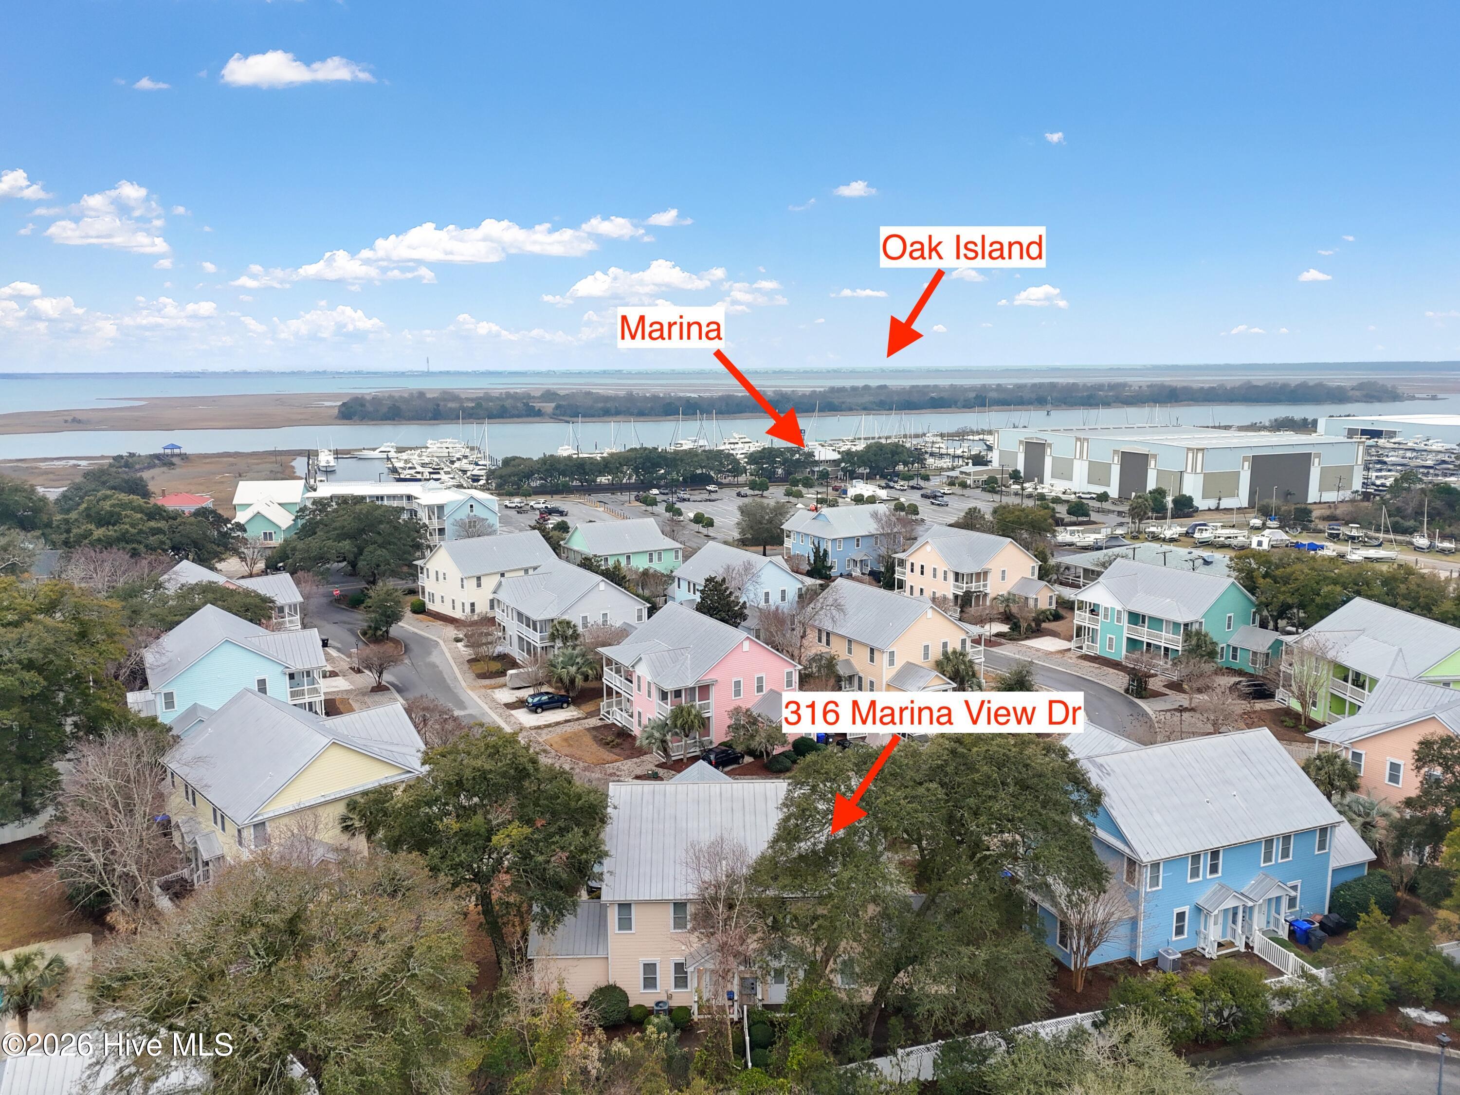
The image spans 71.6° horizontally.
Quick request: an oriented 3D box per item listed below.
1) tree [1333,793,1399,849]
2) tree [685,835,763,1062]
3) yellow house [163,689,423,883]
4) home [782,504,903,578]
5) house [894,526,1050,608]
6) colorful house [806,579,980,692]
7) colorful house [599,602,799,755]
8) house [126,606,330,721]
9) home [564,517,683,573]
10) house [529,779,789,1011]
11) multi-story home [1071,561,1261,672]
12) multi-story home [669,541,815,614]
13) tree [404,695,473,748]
[{"bbox_3d":[41.670,18.740,66.336,4.200,4.400,4.200,0,10,0],"label":"tree"},{"bbox_3d":[-0.241,18.849,47.518,3.700,11.300,3.700,0,10,0],"label":"tree"},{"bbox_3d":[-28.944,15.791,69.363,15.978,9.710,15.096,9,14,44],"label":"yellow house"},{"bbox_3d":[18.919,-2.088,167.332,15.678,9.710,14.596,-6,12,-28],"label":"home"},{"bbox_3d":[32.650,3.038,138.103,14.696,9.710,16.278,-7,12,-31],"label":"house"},{"bbox_3d":[17.094,9.563,105.660,12.800,9.900,16.300,-6,12,-30],"label":"colorful house"},{"bbox_3d":[-2.658,11.551,92.052,13.800,9.700,17.800,-6,12,-29],"label":"colorful house"},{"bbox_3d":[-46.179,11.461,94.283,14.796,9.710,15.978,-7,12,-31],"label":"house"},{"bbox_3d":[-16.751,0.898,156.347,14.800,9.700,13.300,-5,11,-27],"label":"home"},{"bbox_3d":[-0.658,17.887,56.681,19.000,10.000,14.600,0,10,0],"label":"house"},{"bbox_3d":[49.292,7.151,114.415,14.496,9.710,15.478,-7,12,-34],"label":"multi-story home"},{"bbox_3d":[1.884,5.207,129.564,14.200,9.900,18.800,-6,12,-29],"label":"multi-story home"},{"bbox_3d":[-25.163,15.390,87.071,5.600,5.300,5.300,-3,10,-17],"label":"tree"}]

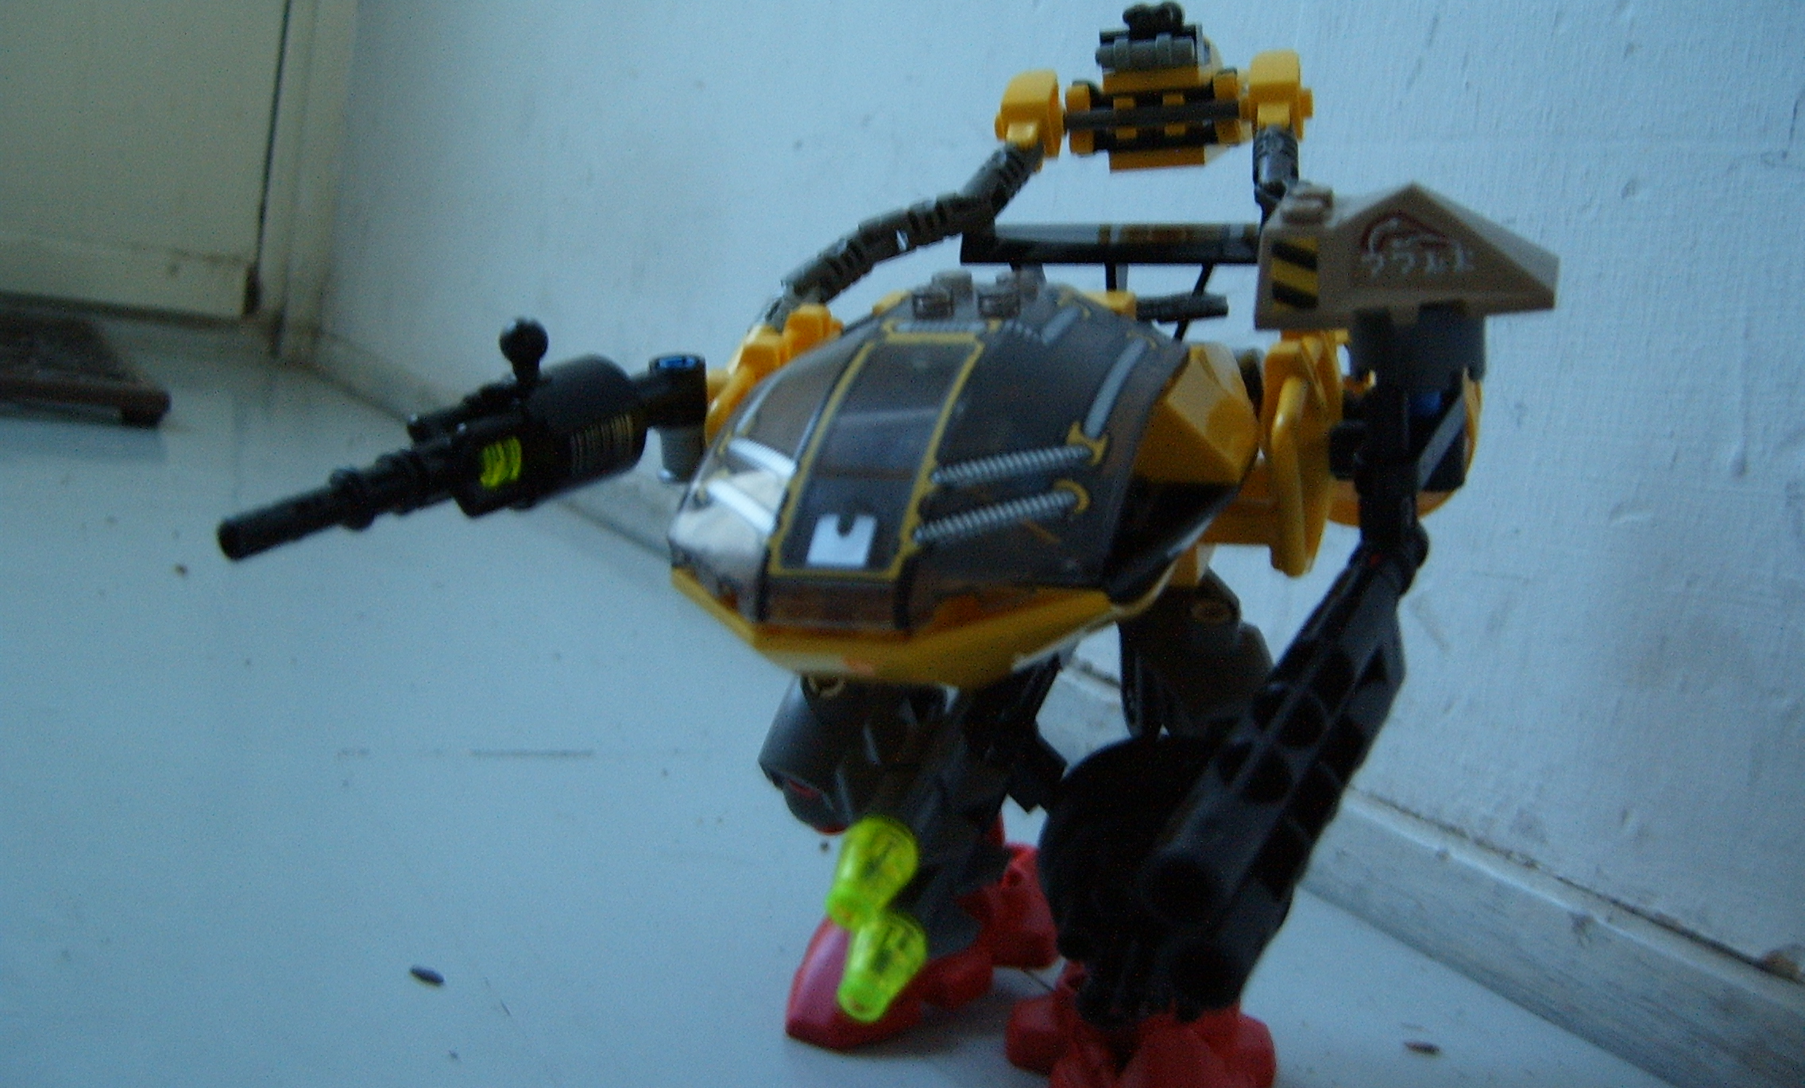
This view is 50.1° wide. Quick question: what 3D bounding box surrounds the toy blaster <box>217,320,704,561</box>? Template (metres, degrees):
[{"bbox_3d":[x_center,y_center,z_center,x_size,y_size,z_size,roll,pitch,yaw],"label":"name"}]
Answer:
[{"bbox_3d":[-0.055,-0.013,0.245,0.062,0.024,0.018,-20,21,-32],"label":"toy blaster"}]

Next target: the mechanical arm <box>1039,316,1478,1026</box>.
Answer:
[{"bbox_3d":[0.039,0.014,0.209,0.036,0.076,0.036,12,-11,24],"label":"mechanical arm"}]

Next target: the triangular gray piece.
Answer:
[{"bbox_3d":[0.057,-0.032,0.218,0.032,0.013,0.016,-1,19,16],"label":"triangular gray piece"}]

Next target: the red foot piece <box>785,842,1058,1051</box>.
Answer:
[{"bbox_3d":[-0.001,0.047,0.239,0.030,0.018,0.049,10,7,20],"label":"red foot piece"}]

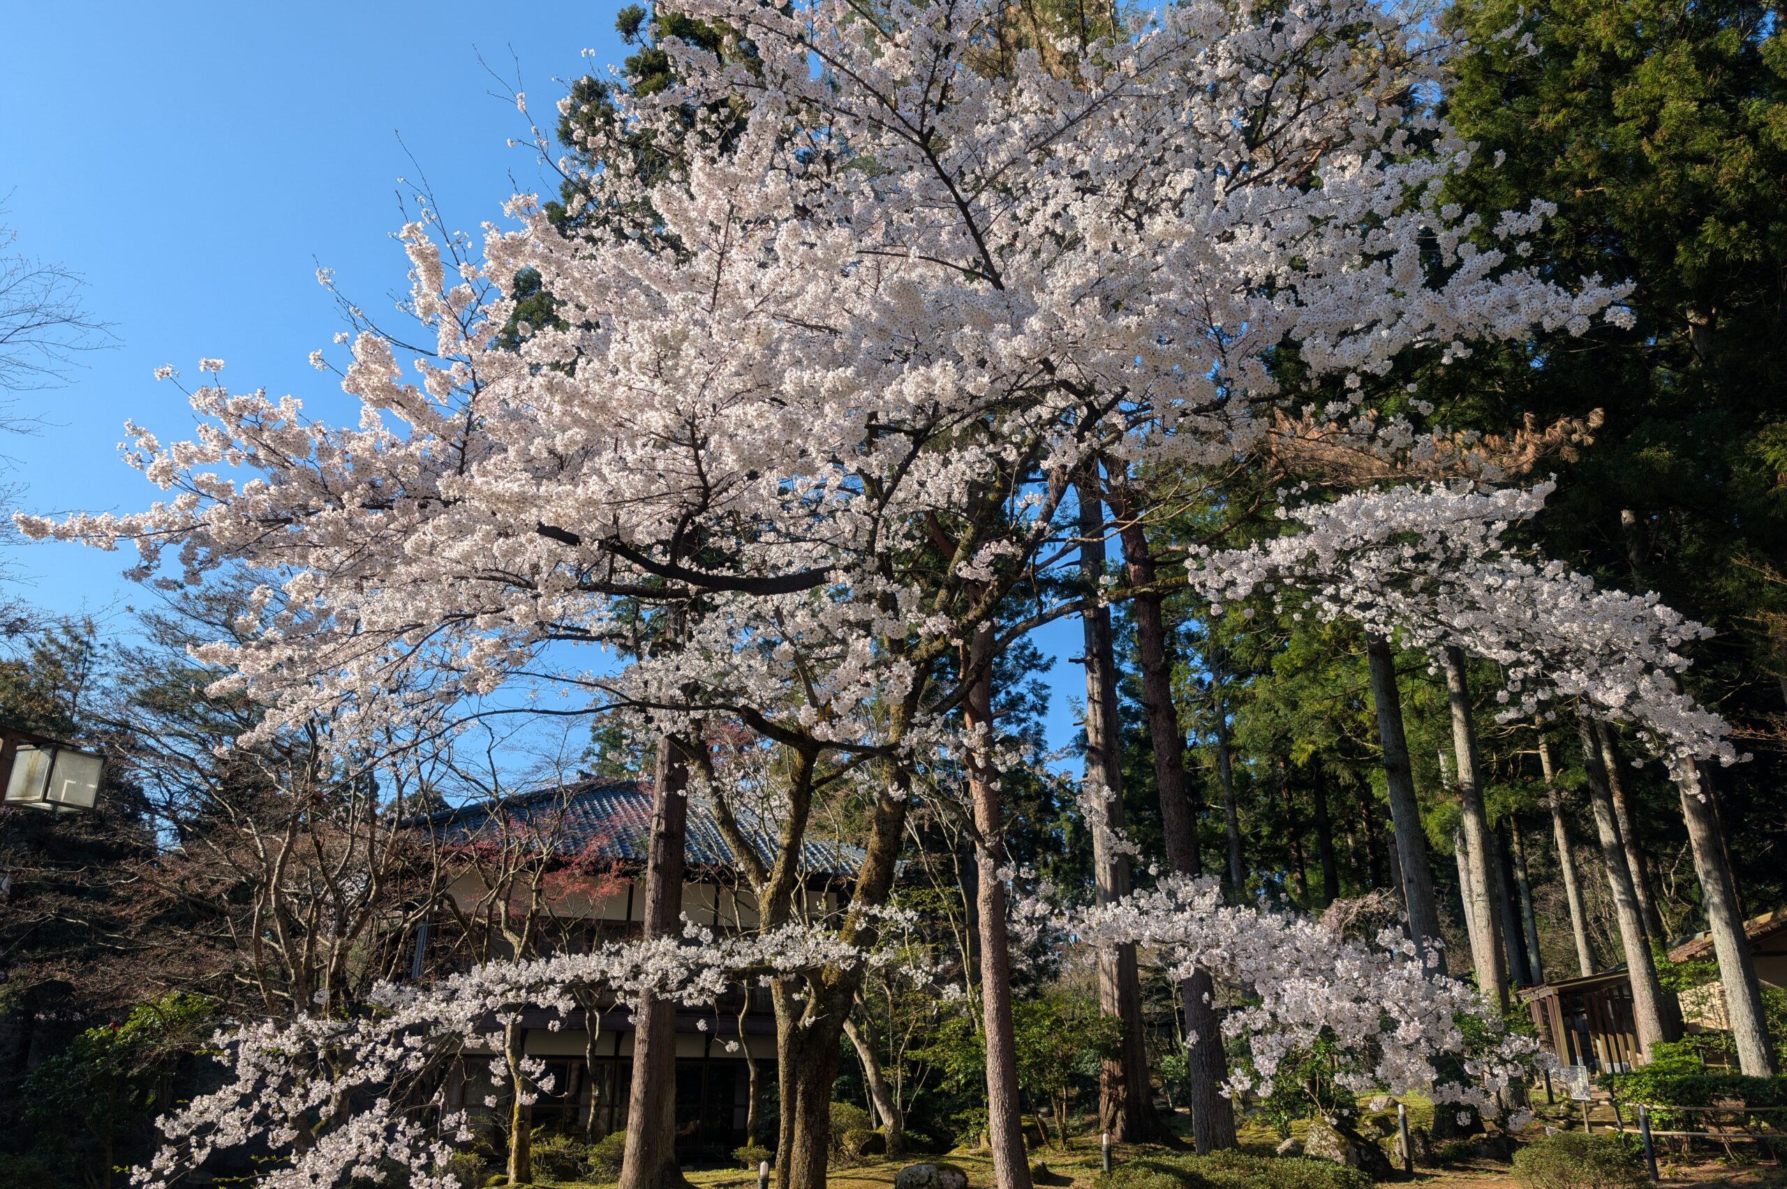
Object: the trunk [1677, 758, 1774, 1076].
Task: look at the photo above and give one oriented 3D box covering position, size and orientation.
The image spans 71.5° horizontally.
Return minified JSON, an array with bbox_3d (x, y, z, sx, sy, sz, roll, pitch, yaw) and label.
[{"bbox_3d":[11.812,4.777,17.685,0.460,4.900,0.460,-13,-25,31],"label":"trunk"}]

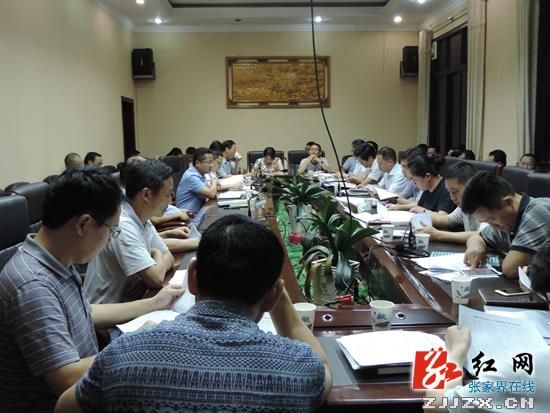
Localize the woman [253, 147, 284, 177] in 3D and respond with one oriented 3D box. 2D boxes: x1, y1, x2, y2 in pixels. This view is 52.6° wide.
[{"bbox_3d":[-0.044,-0.242,7.792,0.500,1.160,0.680,-1,8,-3],"label":"woman"}]

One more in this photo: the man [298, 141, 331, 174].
[{"bbox_3d":[0.597,-0.274,7.768,0.520,1.210,0.700,-1,8,-3],"label":"man"}]

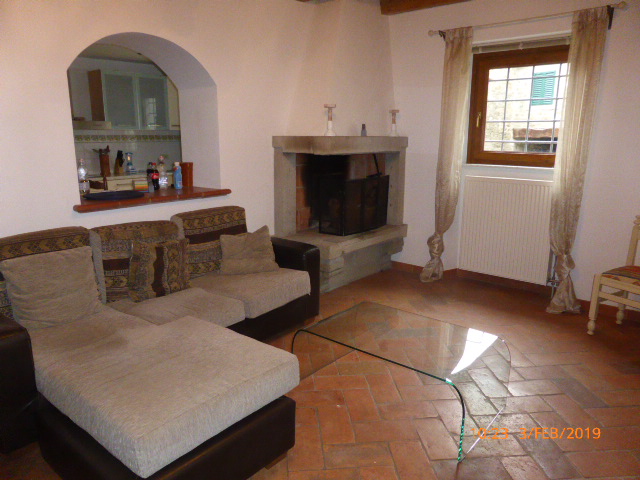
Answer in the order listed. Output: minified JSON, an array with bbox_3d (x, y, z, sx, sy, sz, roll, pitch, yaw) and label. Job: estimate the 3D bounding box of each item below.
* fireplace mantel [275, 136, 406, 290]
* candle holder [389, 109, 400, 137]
[{"bbox_3d":[0.245,-0.291,4.495,0.639,1.390,1.307,11,16,40],"label":"fireplace mantel"},{"bbox_3d":[0.747,-1.159,4.601,0.100,0.264,0.100,0,13,0],"label":"candle holder"}]

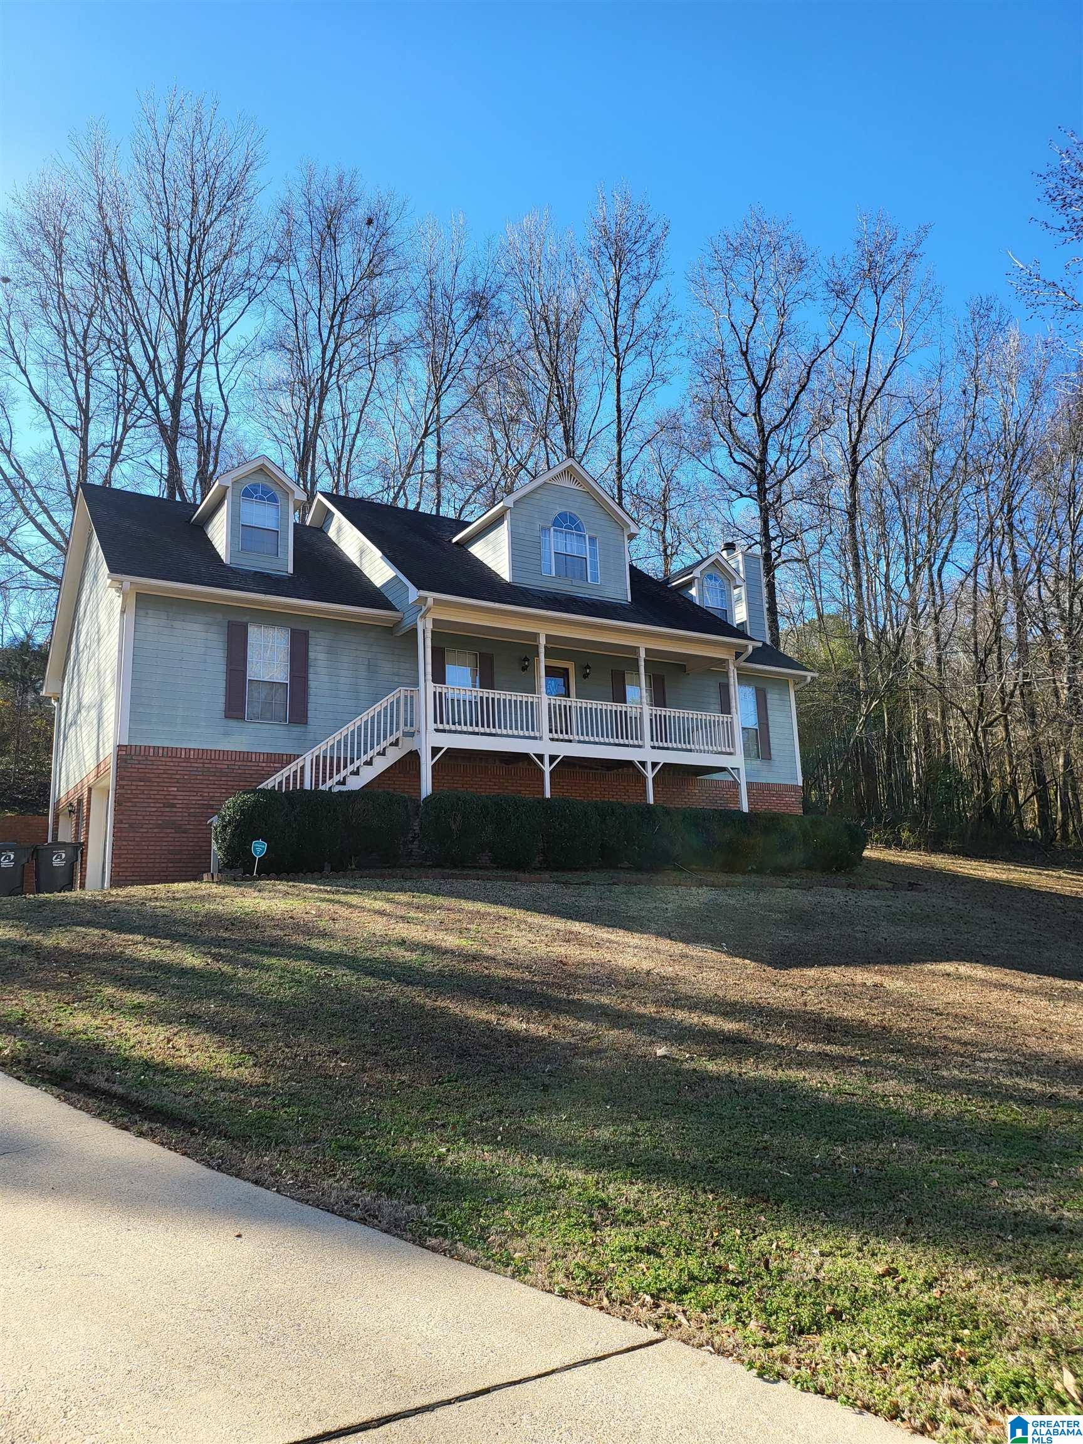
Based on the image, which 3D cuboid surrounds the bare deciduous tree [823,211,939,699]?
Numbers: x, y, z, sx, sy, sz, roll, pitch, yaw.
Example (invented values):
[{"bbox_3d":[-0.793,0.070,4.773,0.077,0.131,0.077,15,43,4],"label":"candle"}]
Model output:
[{"bbox_3d":[11.059,-6.833,31.760,4.400,20.796,4.600,-6,-12,20],"label":"bare deciduous tree"}]

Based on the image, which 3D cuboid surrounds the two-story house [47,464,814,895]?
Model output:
[{"bbox_3d":[-2.041,-0.796,24.287,17.084,9.636,11.022,5,-13,-32],"label":"two-story house"}]

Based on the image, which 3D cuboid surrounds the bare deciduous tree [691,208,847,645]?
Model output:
[{"bbox_3d":[7.465,-7.090,31.920,5.600,21.006,5.600,-5,-11,14],"label":"bare deciduous tree"}]

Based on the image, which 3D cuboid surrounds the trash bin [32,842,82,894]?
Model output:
[{"bbox_3d":[-8.856,2.753,18.300,0.880,1.120,0.700,5,-13,-32],"label":"trash bin"}]

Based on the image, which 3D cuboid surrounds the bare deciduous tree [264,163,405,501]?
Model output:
[{"bbox_3d":[-6.994,-9.085,33.698,5.000,22.179,5.200,0,-11,-12],"label":"bare deciduous tree"}]

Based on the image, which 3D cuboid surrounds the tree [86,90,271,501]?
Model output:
[{"bbox_3d":[-11.533,-9.832,31.445,6.200,23.090,6.200,2,-12,-21],"label":"tree"}]

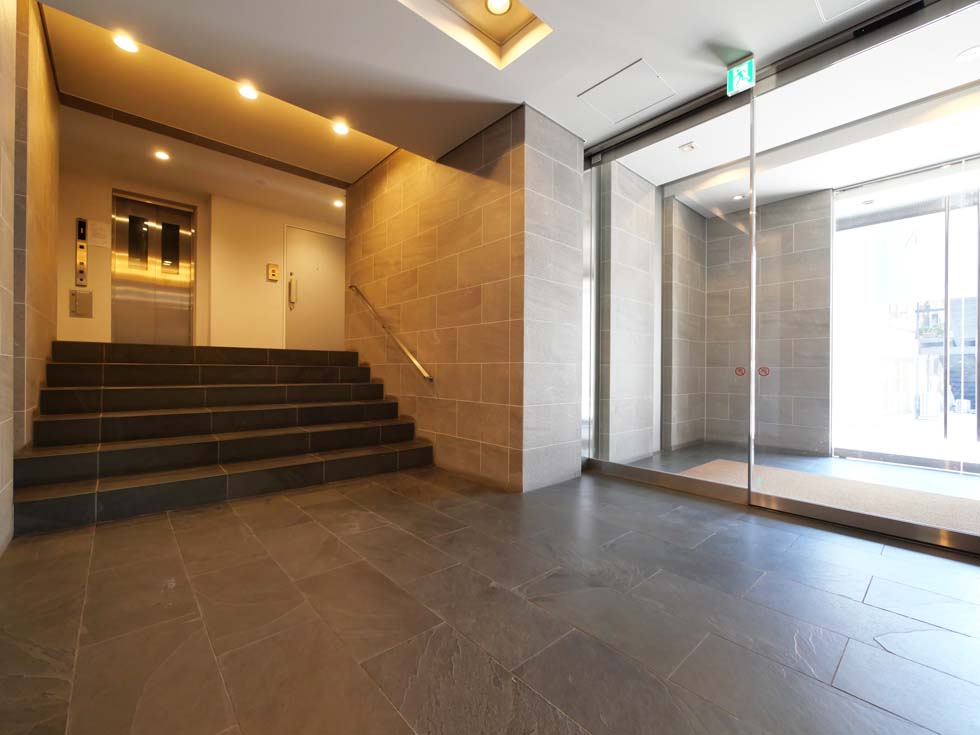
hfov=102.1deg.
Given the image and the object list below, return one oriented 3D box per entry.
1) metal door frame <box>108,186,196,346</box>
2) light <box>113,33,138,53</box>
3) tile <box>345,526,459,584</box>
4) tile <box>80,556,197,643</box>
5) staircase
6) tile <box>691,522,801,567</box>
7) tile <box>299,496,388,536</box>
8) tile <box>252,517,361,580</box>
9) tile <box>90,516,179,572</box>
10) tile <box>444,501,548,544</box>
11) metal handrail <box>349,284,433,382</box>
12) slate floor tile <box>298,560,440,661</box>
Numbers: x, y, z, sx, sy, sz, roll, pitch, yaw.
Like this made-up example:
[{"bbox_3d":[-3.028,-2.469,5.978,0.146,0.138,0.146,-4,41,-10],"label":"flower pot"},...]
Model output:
[{"bbox_3d":[-4.709,-1.228,5.572,0.850,2.100,0.080,1,-1,-43],"label":"metal door frame"},{"bbox_3d":[-2.582,-2.316,2.812,0.120,0.050,0.120,1,-1,-43],"label":"light"},{"bbox_3d":[-0.452,0.882,1.903,0.300,0.015,0.600,1,-1,-43],"label":"tile"},{"bbox_3d":[-1.342,0.862,1.521,0.298,0.013,0.593,1,-1,-43],"label":"tile"},{"bbox_3d":[-1.967,0.345,3.373,2.500,1.062,1.500,1,-1,-43],"label":"staircase"},{"bbox_3d":[1.301,0.892,2.051,0.300,0.015,0.600,1,-1,-43],"label":"tile"},{"bbox_3d":[-0.875,0.886,2.350,0.300,0.015,0.600,1,-1,-43],"label":"tile"},{"bbox_3d":[-0.903,0.881,1.939,0.300,0.015,0.600,1,-1,-43],"label":"tile"},{"bbox_3d":[-1.752,0.865,1.958,0.298,0.013,0.596,1,-1,-43],"label":"tile"},{"bbox_3d":[-0.007,0.883,2.289,0.298,0.013,0.596,1,-1,-43],"label":"tile"},{"bbox_3d":[-1.106,-0.434,4.177,0.090,0.060,2.010,1,32,-43],"label":"metal handrail"},{"bbox_3d":[-0.475,0.877,1.481,0.300,0.015,0.600,1,-1,-43],"label":"slate floor tile"}]

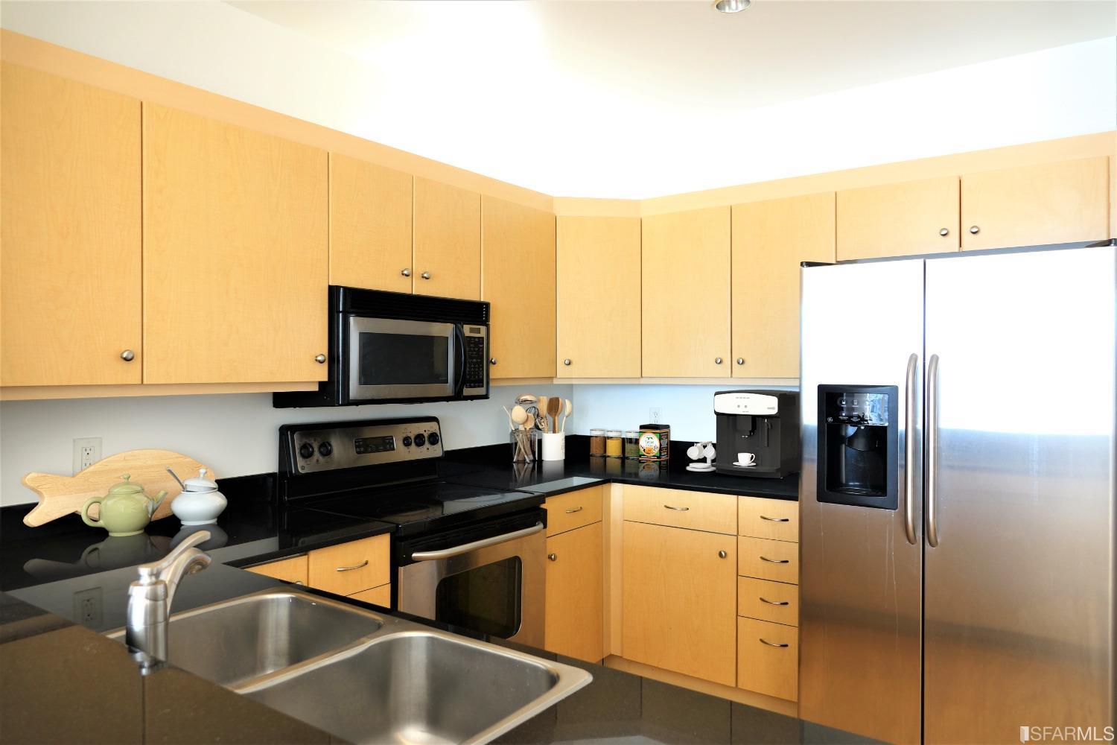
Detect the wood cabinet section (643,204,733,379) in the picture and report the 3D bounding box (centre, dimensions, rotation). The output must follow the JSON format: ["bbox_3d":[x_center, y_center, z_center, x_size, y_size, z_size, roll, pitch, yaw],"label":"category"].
[{"bbox_3d":[0.679,-0.358,3.584,0.457,0.766,0.313,0,0,36],"label":"wood cabinet section"}]

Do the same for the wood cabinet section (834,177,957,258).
[{"bbox_3d":[1.415,-0.595,3.049,0.455,0.285,0.313,0,0,36],"label":"wood cabinet section"}]

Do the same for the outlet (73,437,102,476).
[{"bbox_3d":[-1.402,0.256,2.219,0.009,0.117,0.074,0,0,36],"label":"outlet"}]

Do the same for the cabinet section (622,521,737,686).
[{"bbox_3d":[0.675,0.968,3.405,0.535,0.618,0.569,0,0,36],"label":"cabinet section"}]

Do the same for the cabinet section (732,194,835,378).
[{"bbox_3d":[1.047,-0.356,3.317,0.453,0.766,0.313,0,0,36],"label":"cabinet section"}]

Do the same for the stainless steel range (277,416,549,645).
[{"bbox_3d":[-0.516,0.794,2.808,0.710,1.195,0.759,0,0,36],"label":"stainless steel range"}]

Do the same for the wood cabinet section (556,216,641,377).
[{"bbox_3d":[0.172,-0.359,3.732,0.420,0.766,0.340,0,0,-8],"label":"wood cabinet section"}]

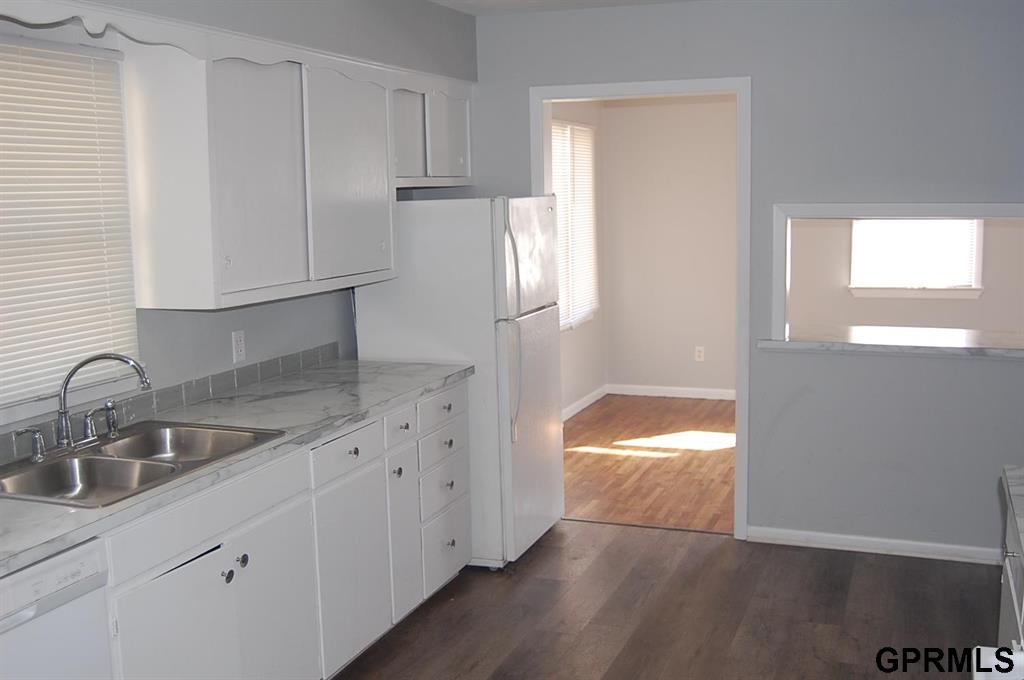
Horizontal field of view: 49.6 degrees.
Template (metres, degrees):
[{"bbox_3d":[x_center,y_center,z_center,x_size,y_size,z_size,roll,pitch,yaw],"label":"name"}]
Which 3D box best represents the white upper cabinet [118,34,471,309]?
[{"bbox_3d":[-0.685,-0.653,4.377,0.310,0.843,2.095,2,9,21],"label":"white upper cabinet"}]

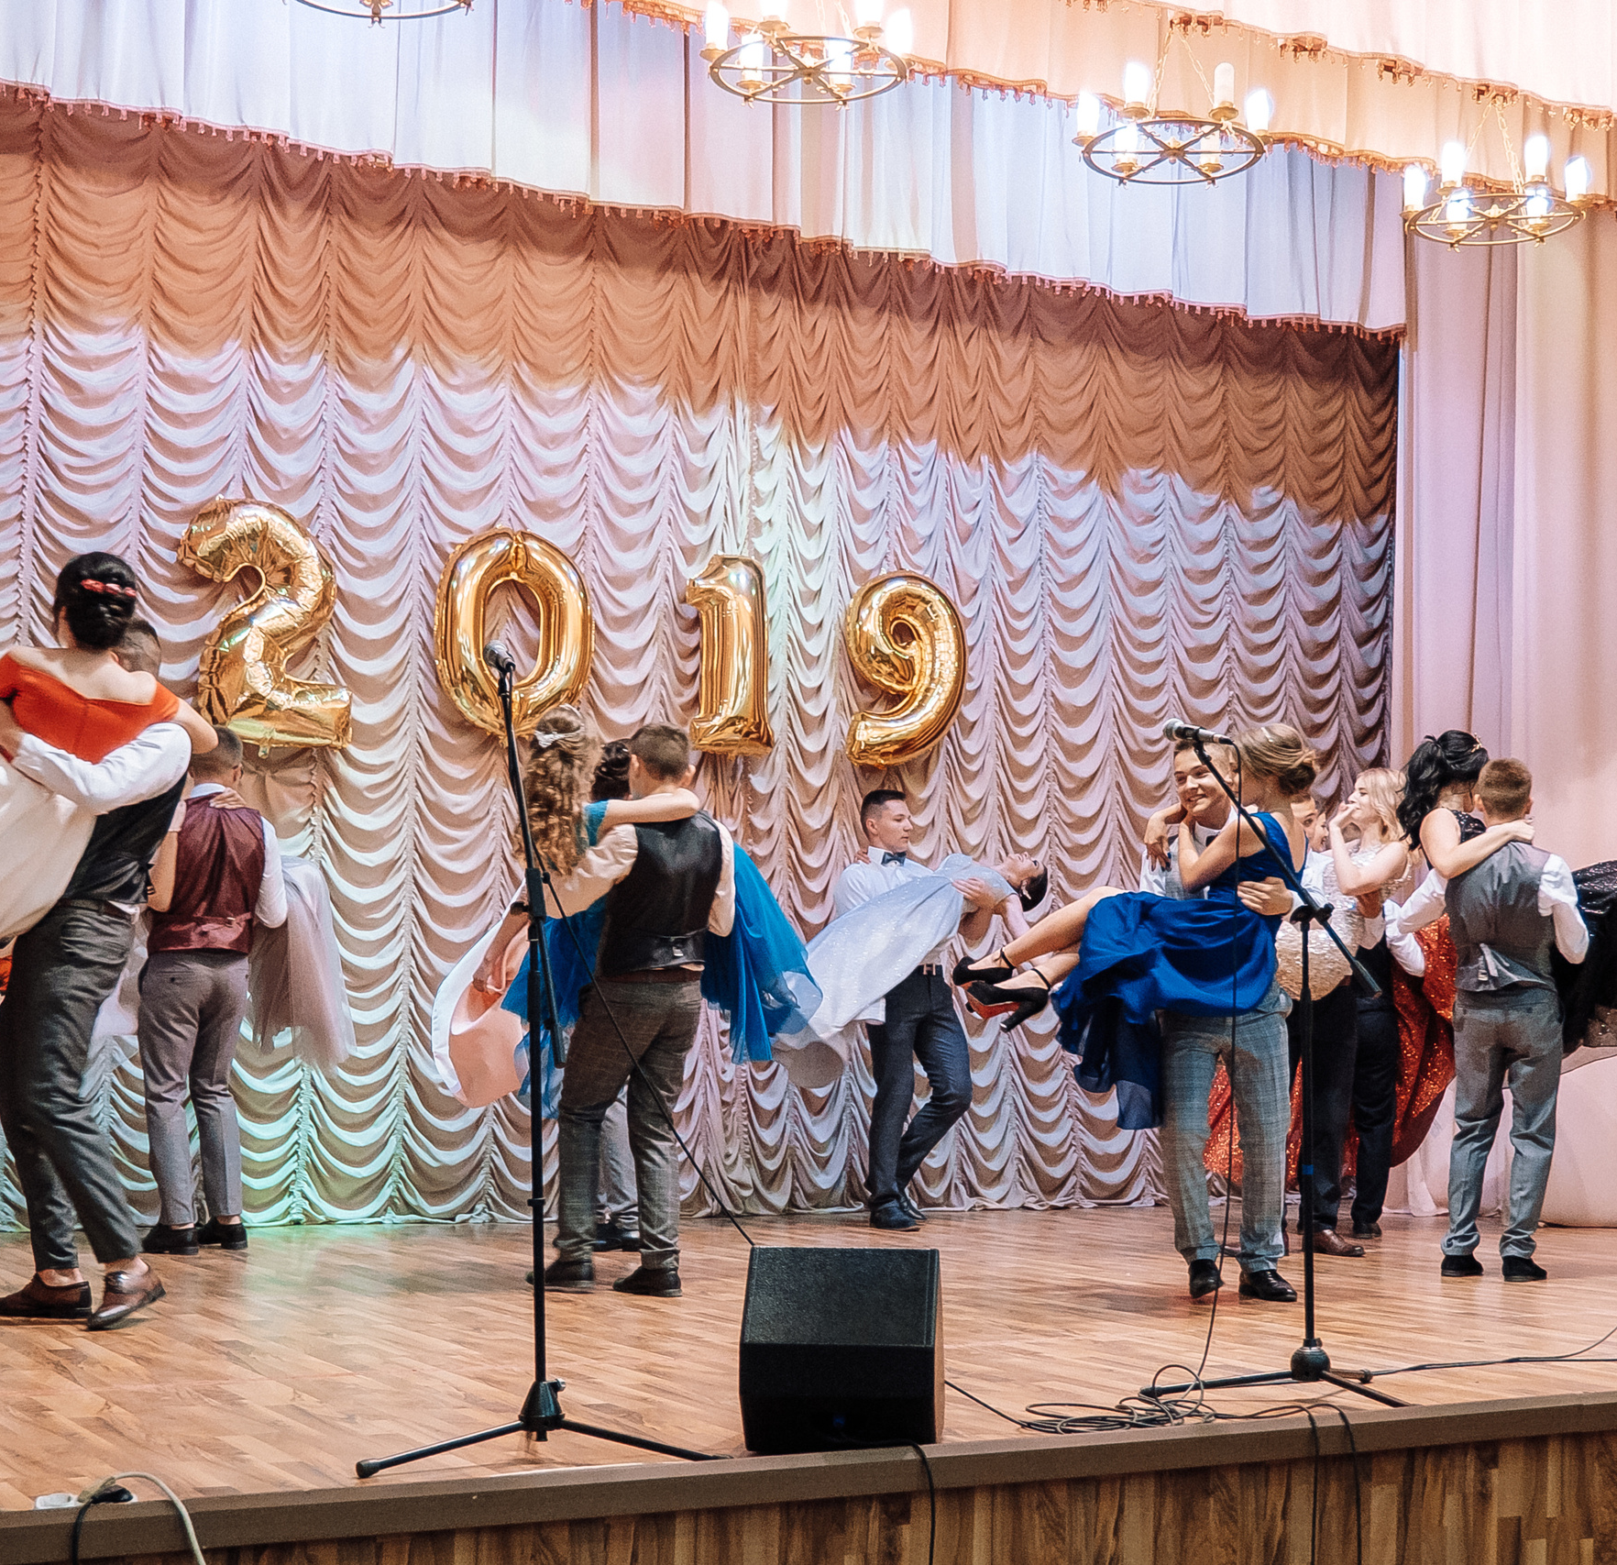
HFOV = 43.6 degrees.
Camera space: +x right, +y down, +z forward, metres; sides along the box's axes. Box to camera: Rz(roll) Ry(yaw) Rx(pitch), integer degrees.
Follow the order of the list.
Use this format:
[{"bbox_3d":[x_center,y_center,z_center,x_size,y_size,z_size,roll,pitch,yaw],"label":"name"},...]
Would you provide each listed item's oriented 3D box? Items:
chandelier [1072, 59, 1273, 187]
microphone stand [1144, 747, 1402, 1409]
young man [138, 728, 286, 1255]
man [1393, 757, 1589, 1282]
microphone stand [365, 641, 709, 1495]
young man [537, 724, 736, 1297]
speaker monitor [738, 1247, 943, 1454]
[{"bbox_3d":[1.106,-1.989,6.111,0.580,0.240,0.580,1,-7,0],"label":"chandelier"},{"bbox_3d":[1.103,0.625,4.568,0.580,1.460,0.620,6,-9,-37],"label":"microphone stand"},{"bbox_3d":[-2.107,0.731,7.179,0.520,1.790,0.460,5,-8,-30],"label":"young man"},{"bbox_3d":[2.349,0.800,7.008,0.580,1.760,0.480,-2,-8,21],"label":"man"},{"bbox_3d":[-0.500,0.515,3.903,0.600,1.460,0.580,3,-7,-14],"label":"microphone stand"},{"bbox_3d":[-0.535,0.685,6.361,0.570,1.730,0.500,3,-7,-17],"label":"young man"},{"bbox_3d":[0.082,1.069,3.864,0.360,0.370,0.380,0,-7,9],"label":"speaker monitor"}]

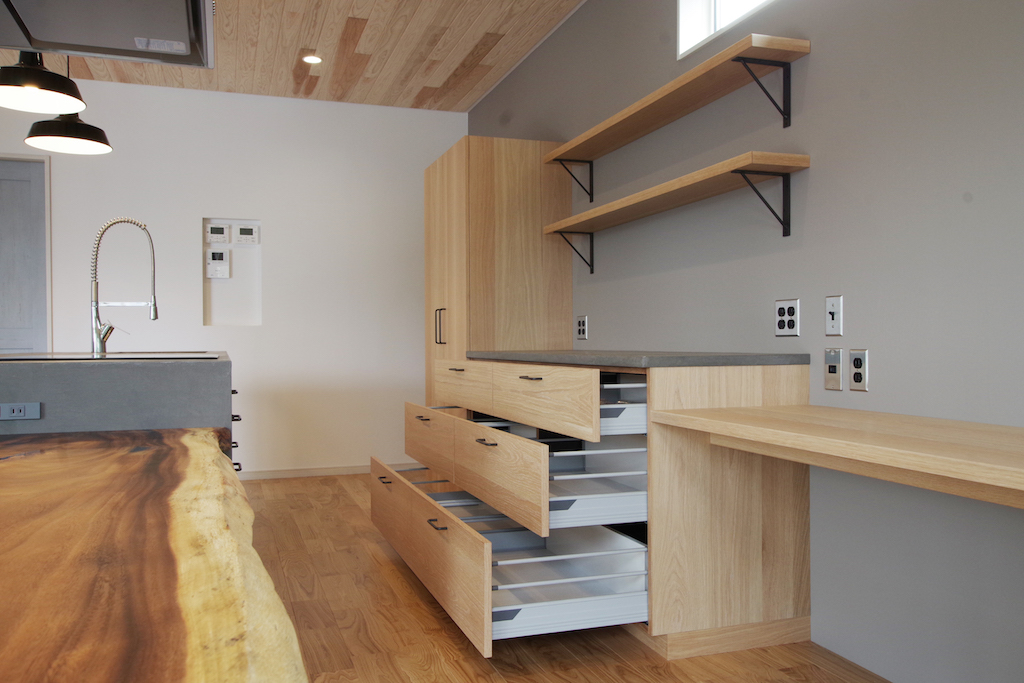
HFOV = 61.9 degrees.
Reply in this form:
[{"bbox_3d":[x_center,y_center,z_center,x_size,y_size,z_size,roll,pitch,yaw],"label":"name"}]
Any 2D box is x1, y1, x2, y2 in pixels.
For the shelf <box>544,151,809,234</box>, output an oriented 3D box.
[{"bbox_3d":[0.519,-0.527,3.285,0.199,0.035,1.685,0,0,-19],"label":"shelf"}]

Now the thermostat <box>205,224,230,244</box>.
[{"bbox_3d":[-1.914,-0.699,5.552,0.144,0.115,0.024,0,0,-19],"label":"thermostat"}]

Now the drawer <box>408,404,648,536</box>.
[{"bbox_3d":[0.007,0.401,3.197,0.479,0.242,1.821,0,0,-19],"label":"drawer"}]

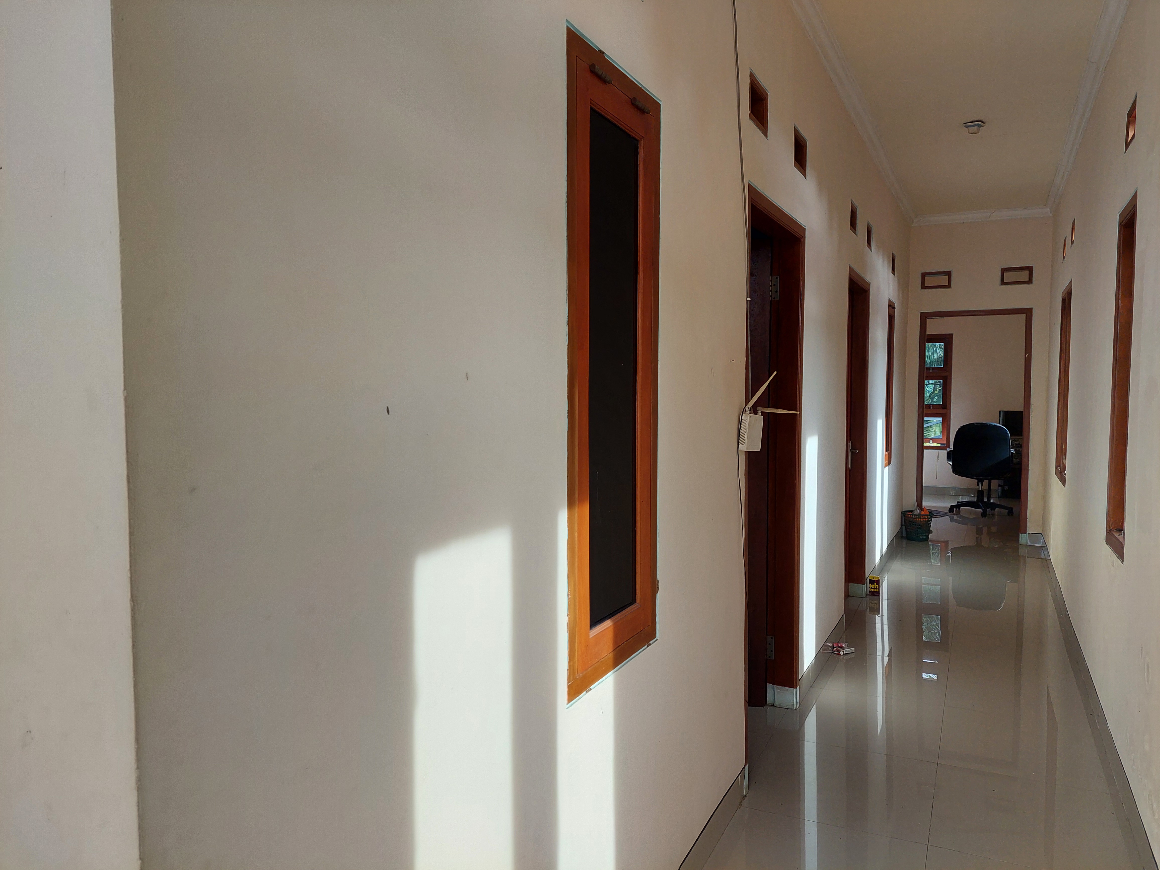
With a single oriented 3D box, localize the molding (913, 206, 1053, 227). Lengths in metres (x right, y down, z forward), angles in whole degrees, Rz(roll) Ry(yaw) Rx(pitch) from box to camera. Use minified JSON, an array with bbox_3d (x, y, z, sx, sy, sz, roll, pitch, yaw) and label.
[{"bbox_3d":[3.557,-1.948,7.179,1.146,0.070,0.075,1,3,27],"label":"molding"}]

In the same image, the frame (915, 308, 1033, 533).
[{"bbox_3d":[3.597,-0.079,7.367,0.915,2.095,0.131,1,3,27],"label":"frame"}]

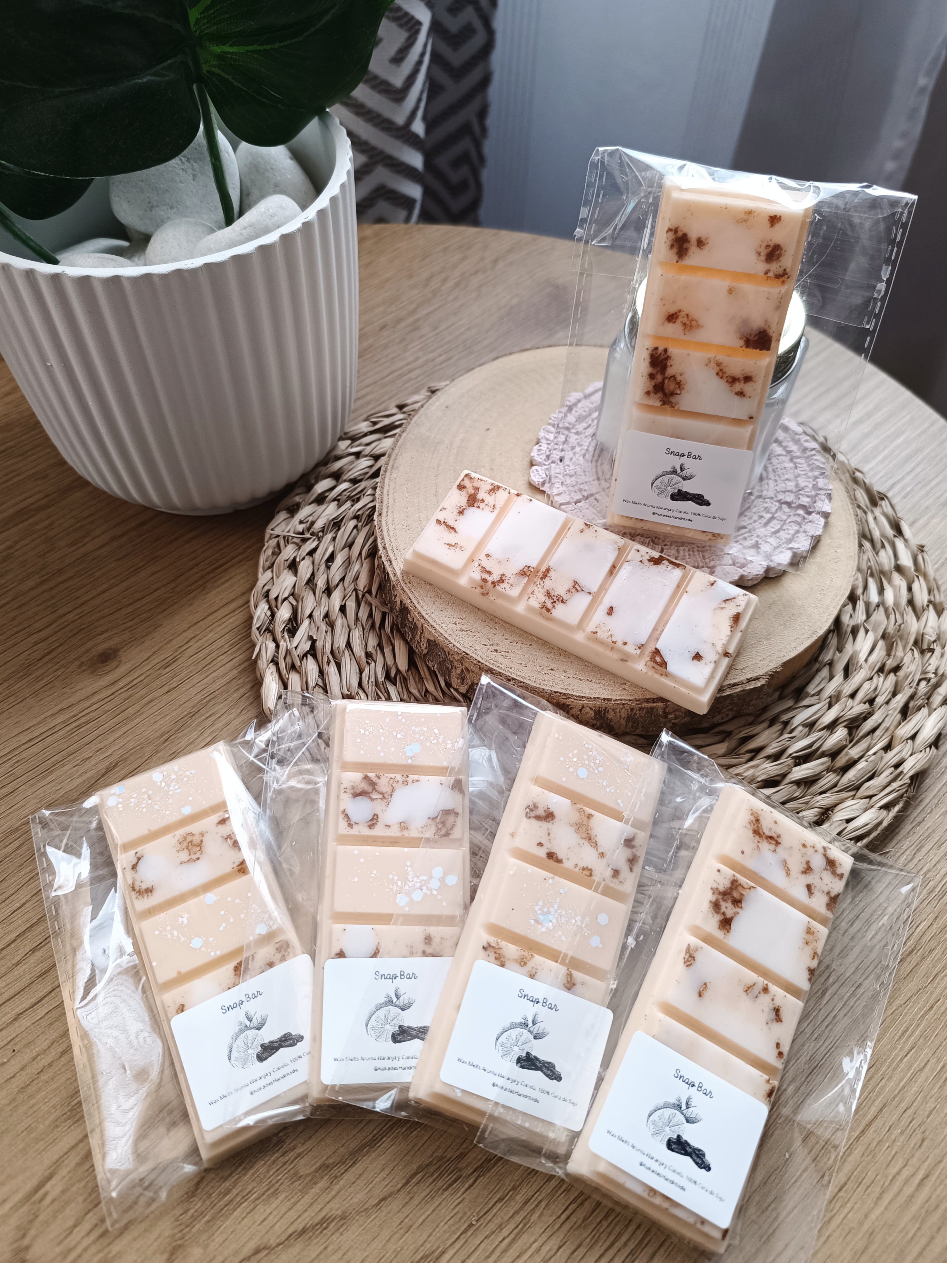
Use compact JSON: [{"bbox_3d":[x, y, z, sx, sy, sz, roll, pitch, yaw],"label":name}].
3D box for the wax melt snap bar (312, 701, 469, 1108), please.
[{"bbox_3d":[-0.024,0.080,0.277,0.047,0.012,0.123,3,64,-6],"label":"wax melt snap bar"}]

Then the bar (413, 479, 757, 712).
[{"bbox_3d":[0.038,-0.019,0.322,0.123,0.012,0.047,26,68,14],"label":"bar"}]

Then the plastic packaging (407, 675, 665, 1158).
[{"bbox_3d":[0.025,0.088,0.270,0.047,0.012,0.123,21,67,-1],"label":"plastic packaging"}]

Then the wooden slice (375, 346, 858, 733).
[{"bbox_3d":[0.057,-0.050,0.370,0.193,0.022,0.196,1,55,-1],"label":"wooden slice"}]

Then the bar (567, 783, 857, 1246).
[{"bbox_3d":[0.076,0.112,0.264,0.047,0.012,0.123,28,68,4],"label":"bar"}]

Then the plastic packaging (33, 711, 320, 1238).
[{"bbox_3d":[-0.082,0.096,0.280,0.094,0.014,0.130,-22,63,-15],"label":"plastic packaging"}]

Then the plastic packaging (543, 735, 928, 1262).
[{"bbox_3d":[0.076,0.112,0.265,0.092,0.014,0.133,28,68,4],"label":"plastic packaging"}]

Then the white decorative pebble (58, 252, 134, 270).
[{"bbox_3d":[-0.135,-0.129,0.313,0.034,0.019,0.026,1,55,-1],"label":"white decorative pebble"}]

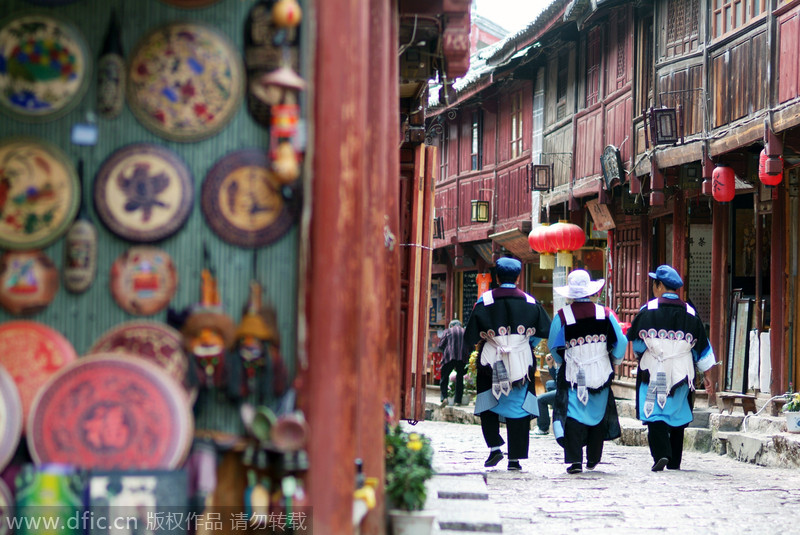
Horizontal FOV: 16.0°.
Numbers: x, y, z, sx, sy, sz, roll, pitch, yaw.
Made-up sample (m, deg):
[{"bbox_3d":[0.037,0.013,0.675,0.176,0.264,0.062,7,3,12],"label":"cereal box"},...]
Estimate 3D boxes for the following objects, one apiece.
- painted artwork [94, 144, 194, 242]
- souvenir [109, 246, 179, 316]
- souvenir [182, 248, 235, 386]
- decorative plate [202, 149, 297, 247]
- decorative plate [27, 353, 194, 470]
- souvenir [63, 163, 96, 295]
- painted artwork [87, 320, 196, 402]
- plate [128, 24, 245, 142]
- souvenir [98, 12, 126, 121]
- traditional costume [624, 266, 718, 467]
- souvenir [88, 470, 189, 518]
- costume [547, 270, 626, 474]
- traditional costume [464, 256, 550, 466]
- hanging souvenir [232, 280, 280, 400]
[{"bbox_3d":[-0.742,-0.218,8.270,0.290,0.290,0.035,0,-1,-3],"label":"painted artwork"},{"bbox_3d":[-0.745,0.041,8.300,0.198,0.204,0.030,1,-1,-2],"label":"souvenir"},{"bbox_3d":[-0.554,0.150,8.240,0.162,0.399,0.100,0,-1,-3],"label":"souvenir"},{"bbox_3d":[-0.436,-0.201,8.300,0.280,0.291,0.030,1,-1,-2],"label":"decorative plate"},{"bbox_3d":[-0.822,0.474,8.100,0.475,0.458,0.045,0,-10,-3],"label":"decorative plate"},{"bbox_3d":[-0.929,-0.122,8.270,0.096,0.389,0.040,0,-1,-3],"label":"souvenir"},{"bbox_3d":[-0.744,0.309,8.220,0.312,0.312,0.040,0,-7,-3],"label":"painted artwork"},{"bbox_3d":[-0.628,-0.541,8.300,0.338,0.353,0.030,1,-1,-2],"label":"plate"},{"bbox_3d":[-0.838,-0.587,8.270,0.087,0.320,0.045,0,-1,-3],"label":"souvenir"},{"bbox_3d":[2.069,0.762,21.700,0.665,1.570,0.460,1,-1,-7],"label":"traditional costume"},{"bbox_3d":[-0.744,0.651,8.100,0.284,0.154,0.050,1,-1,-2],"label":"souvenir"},{"bbox_3d":[1.408,0.793,21.500,0.592,1.541,0.460,1,-1,-5],"label":"costume"},{"bbox_3d":[0.789,0.712,20.900,0.631,1.556,0.450,0,-1,-2],"label":"traditional costume"},{"bbox_3d":[-0.416,0.211,8.250,0.139,0.348,0.100,1,-1,-2],"label":"hanging souvenir"}]

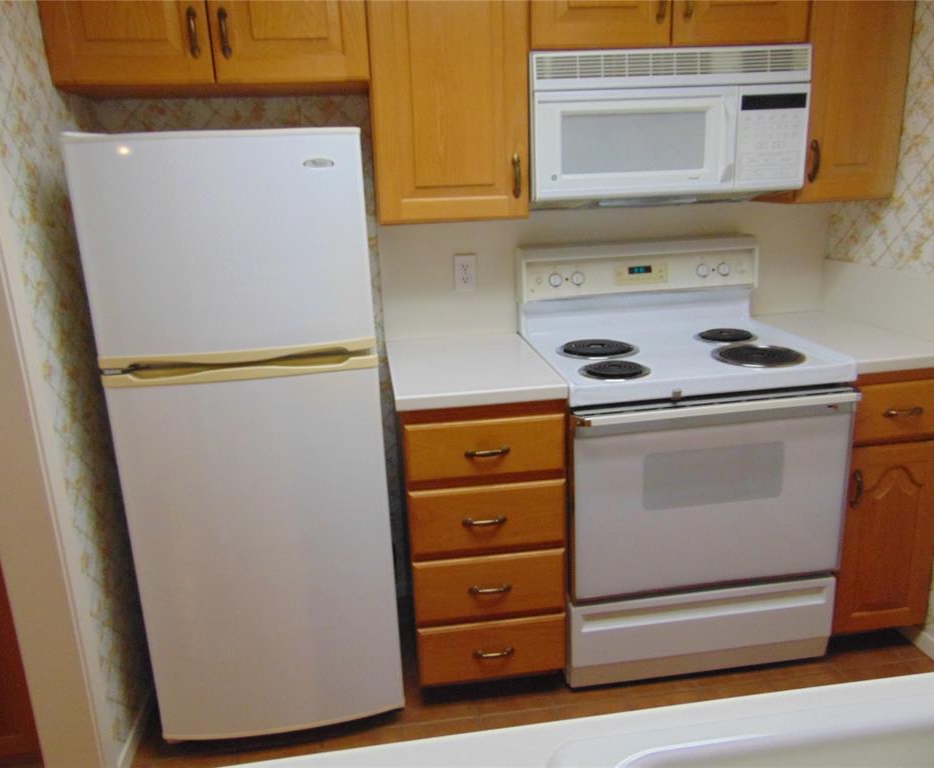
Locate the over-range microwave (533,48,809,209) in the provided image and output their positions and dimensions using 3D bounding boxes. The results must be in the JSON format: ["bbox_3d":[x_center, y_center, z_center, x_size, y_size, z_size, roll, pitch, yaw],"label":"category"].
[{"bbox_3d":[0.537,-0.728,2.134,0.760,0.391,0.335,-5,16,-6],"label":"over-range microwave"}]

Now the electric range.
[{"bbox_3d":[0.601,0.196,2.218,0.760,1.183,0.675,-5,16,-6],"label":"electric range"}]

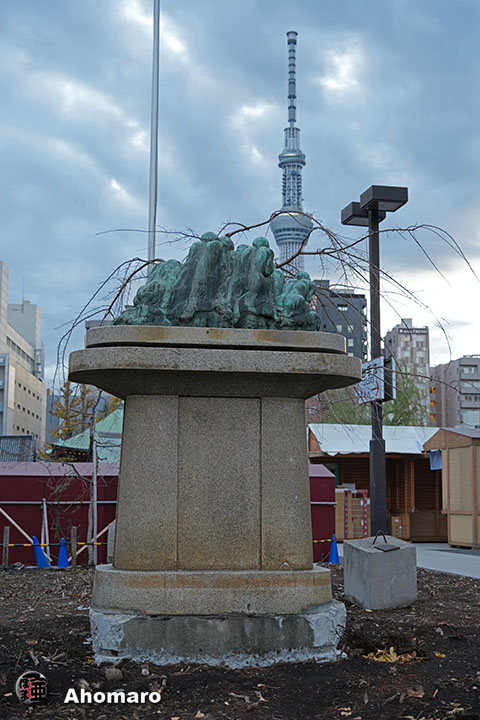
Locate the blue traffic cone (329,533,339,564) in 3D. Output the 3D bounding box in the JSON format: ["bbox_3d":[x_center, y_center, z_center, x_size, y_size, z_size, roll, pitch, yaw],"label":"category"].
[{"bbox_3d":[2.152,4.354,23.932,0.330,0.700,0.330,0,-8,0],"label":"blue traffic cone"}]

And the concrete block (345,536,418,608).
[{"bbox_3d":[2.066,3.107,15.322,0.790,0.800,0.750,-3,5,-24],"label":"concrete block"}]

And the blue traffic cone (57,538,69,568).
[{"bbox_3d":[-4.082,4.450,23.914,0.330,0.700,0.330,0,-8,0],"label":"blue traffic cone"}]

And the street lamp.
[{"bbox_3d":[2.339,0.516,17.877,0.620,6.760,1.550,2,-8,-11],"label":"street lamp"}]

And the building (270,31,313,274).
[{"bbox_3d":[68.764,-130.678,1367.448,68.000,634.000,68.000,0,-8,0],"label":"building"}]

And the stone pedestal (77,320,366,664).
[{"bbox_3d":[-0.253,1.359,10.634,3.020,3.190,1.620,2,-8,-11],"label":"stone pedestal"}]

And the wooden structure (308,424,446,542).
[{"bbox_3d":[4.703,4.059,34.270,5.200,3.700,2.650,3,-8,-17],"label":"wooden structure"}]

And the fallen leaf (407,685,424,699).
[{"bbox_3d":[1.374,2.596,8.144,0.140,0.070,0.130,0,-8,0],"label":"fallen leaf"}]

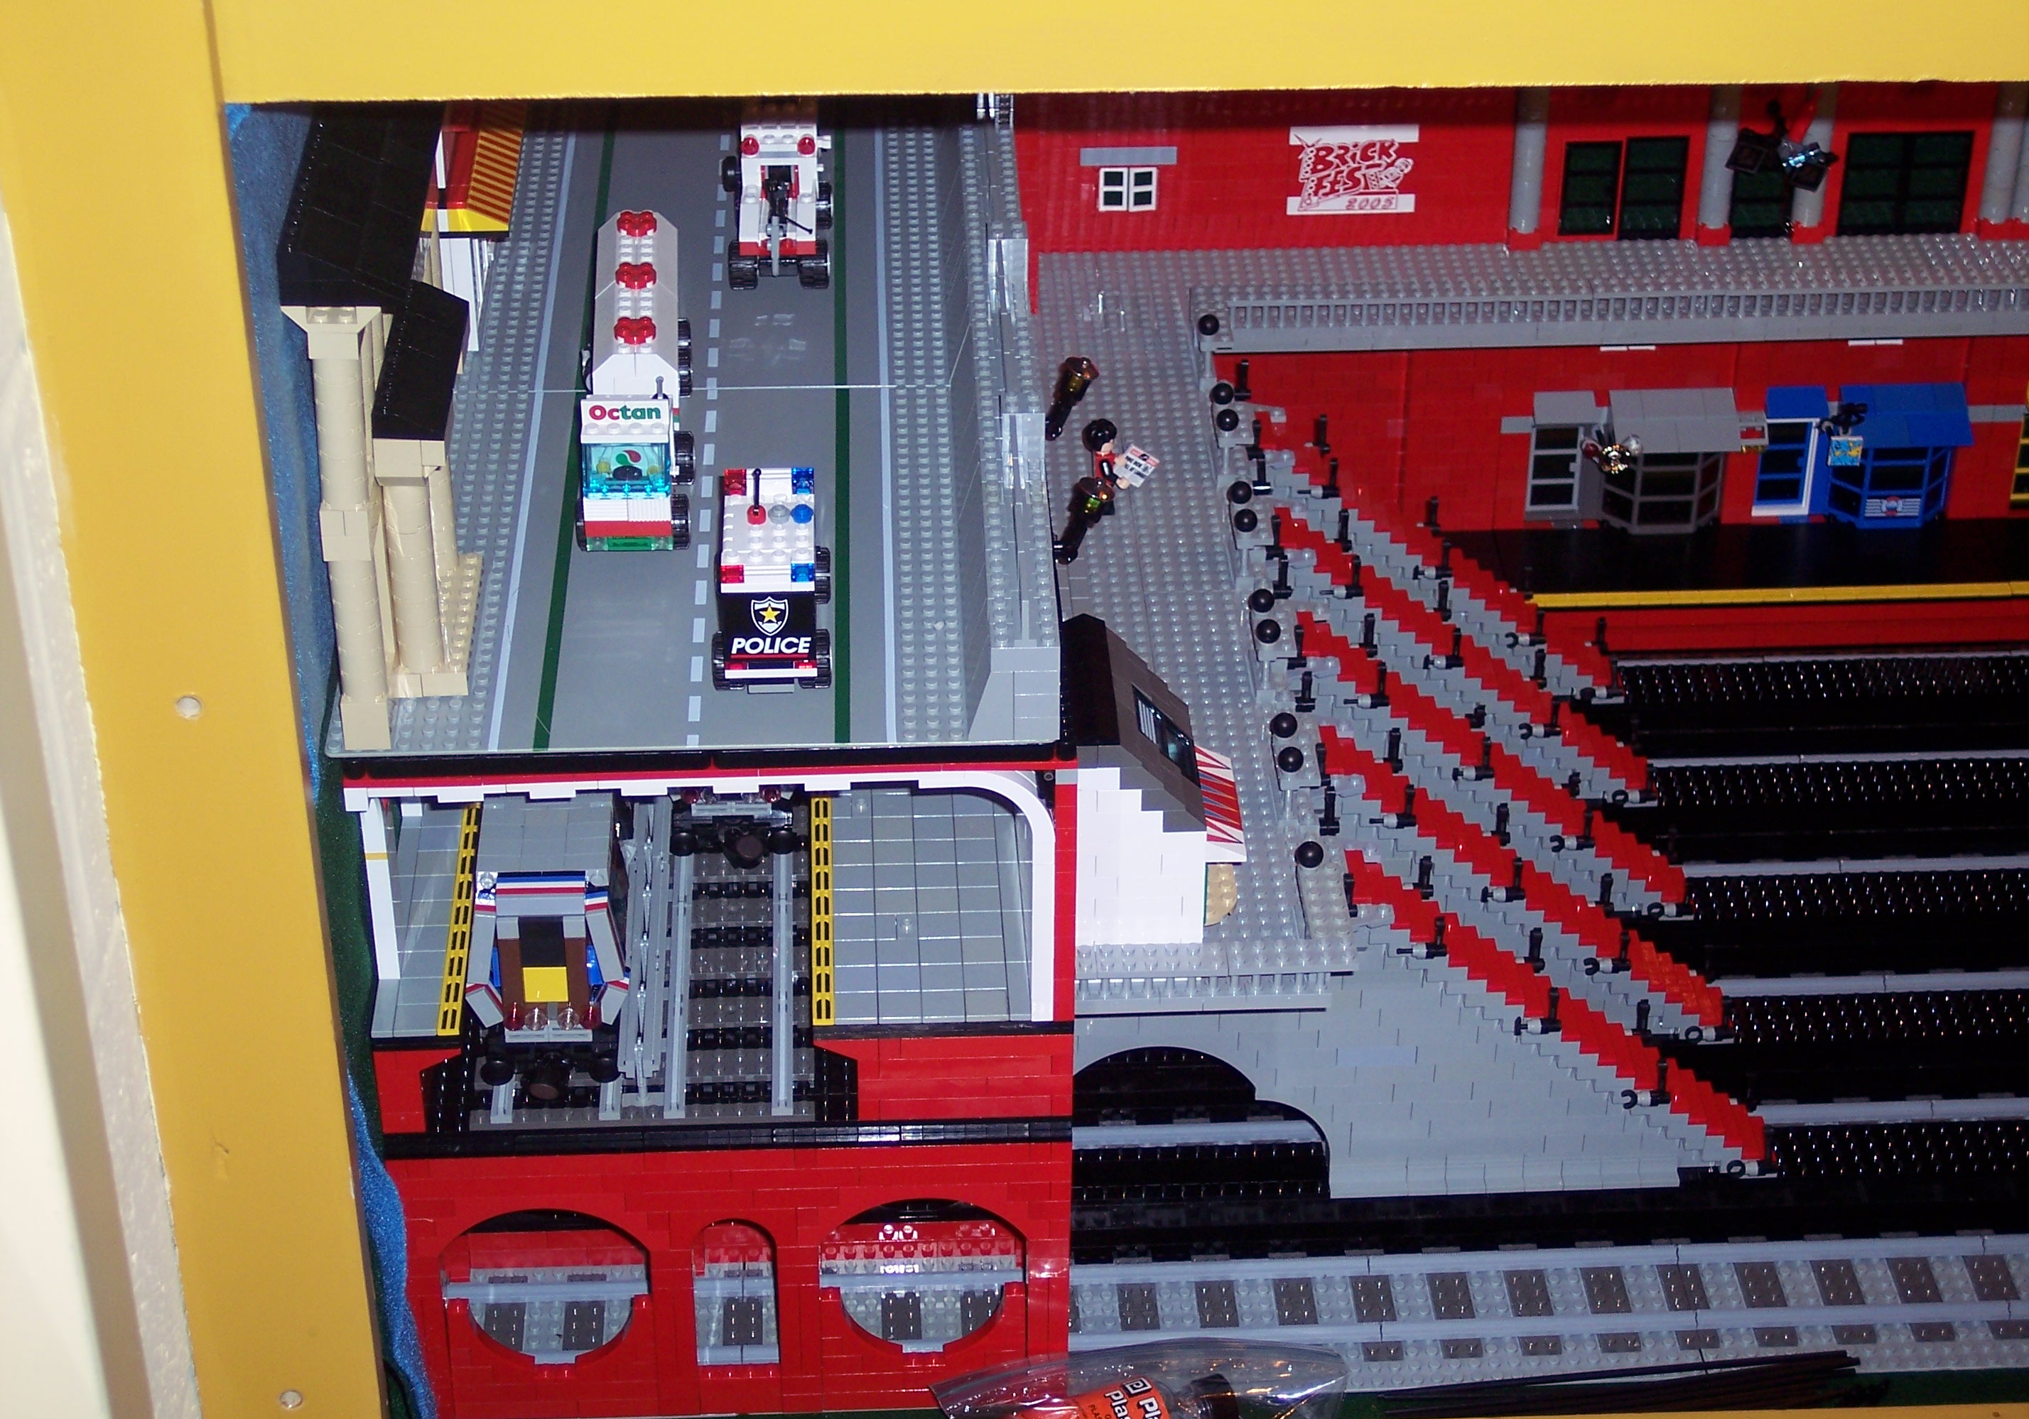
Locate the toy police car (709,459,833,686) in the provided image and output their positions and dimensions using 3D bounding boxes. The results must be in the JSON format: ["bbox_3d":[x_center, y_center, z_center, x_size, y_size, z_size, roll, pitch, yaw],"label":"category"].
[{"bbox_3d":[-0.087,-0.053,1.363,0.042,0.069,0.089,-1,34,-2],"label":"toy police car"}]

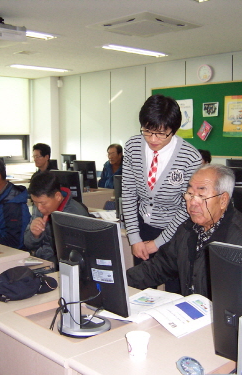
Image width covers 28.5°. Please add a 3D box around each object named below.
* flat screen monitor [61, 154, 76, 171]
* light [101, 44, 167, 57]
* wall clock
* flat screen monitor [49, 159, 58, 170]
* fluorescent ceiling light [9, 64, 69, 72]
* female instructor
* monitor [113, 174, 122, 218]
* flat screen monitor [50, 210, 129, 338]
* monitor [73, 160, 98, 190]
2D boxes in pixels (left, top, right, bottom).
[{"bbox_3d":[-0.944,-0.390,8.458,0.370,0.385,0.180,5,8,44],"label":"flat screen monitor"},{"bbox_3d":[0.215,-1.997,7.018,1.250,0.080,0.300,-6,9,-43],"label":"light"},{"bbox_3d":[1.305,-1.785,7.458,0.045,0.275,0.275,-6,9,-43],"label":"wall clock"},{"bbox_3d":[-1.021,-0.199,6.631,0.180,0.385,0.370,-6,8,-43],"label":"flat screen monitor"},{"bbox_3d":[-1.465,-2.170,8.700,1.260,0.080,0.310,-6,8,-43],"label":"fluorescent ceiling light"},{"bbox_3d":[0.197,0.344,2.308,0.460,1.545,0.430,5,8,35],"label":"female instructor"},{"bbox_3d":[0.104,0.088,3.660,0.375,0.390,0.200,6,8,44],"label":"monitor"},{"bbox_3d":[-0.111,0.289,1.673,0.200,0.390,0.370,-6,9,-43],"label":"flat screen monitor"},{"bbox_3d":[-0.481,-0.136,6.000,0.370,0.385,0.180,5,8,43],"label":"monitor"}]

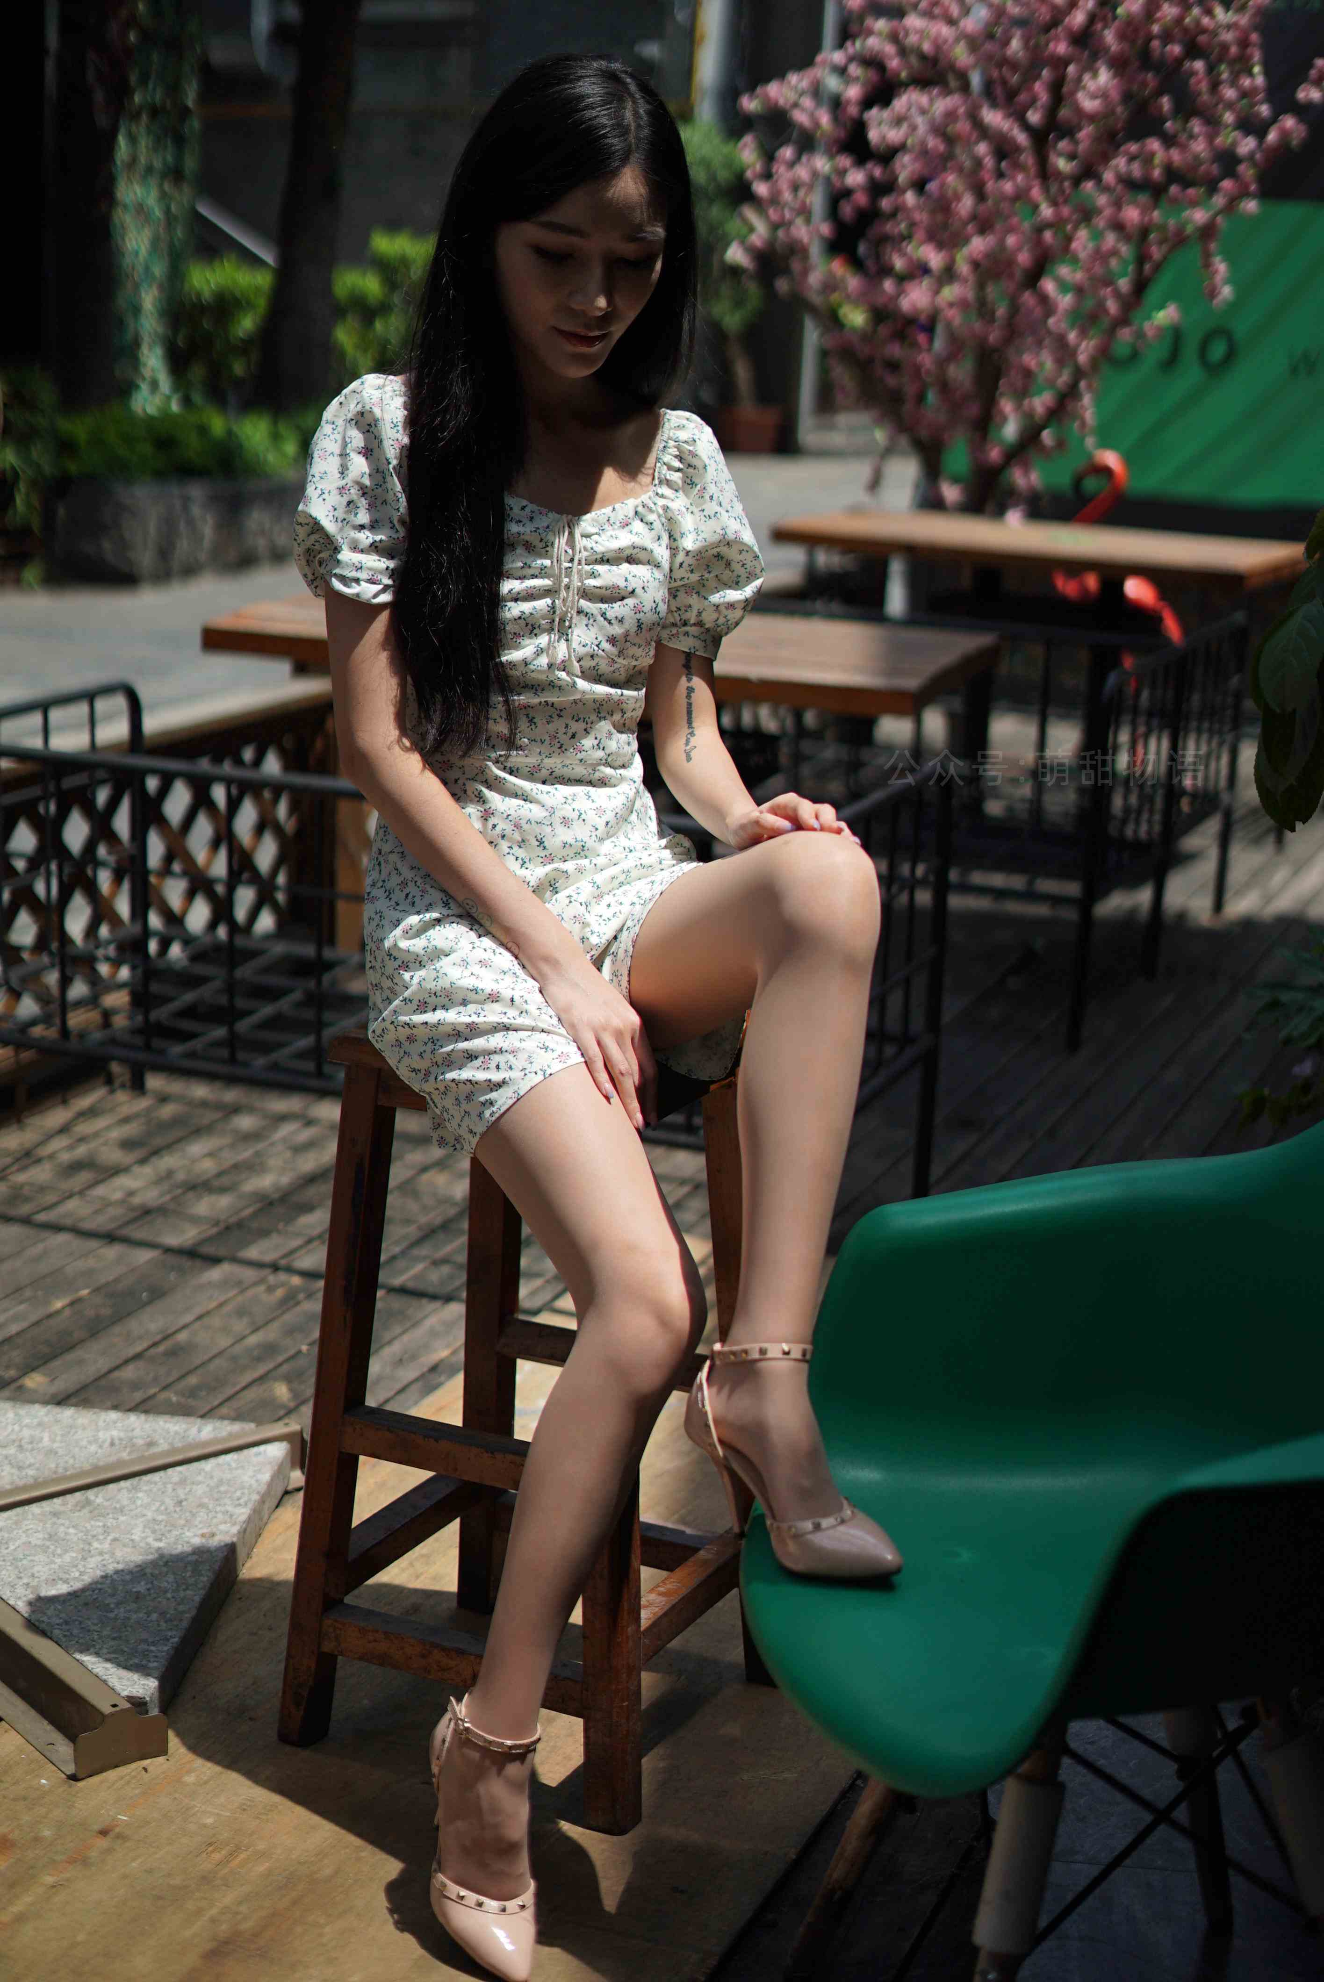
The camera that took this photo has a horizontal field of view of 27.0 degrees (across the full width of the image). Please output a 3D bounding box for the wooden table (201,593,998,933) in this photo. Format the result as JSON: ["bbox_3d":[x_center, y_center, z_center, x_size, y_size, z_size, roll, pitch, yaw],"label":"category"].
[{"bbox_3d":[-0.093,-0.231,4.673,1.176,0.757,0.657,7,16,17],"label":"wooden table"}]

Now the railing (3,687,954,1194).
[{"bbox_3d":[-0.341,-0.014,3.953,1.367,0.697,0.640,8,16,20],"label":"railing"}]

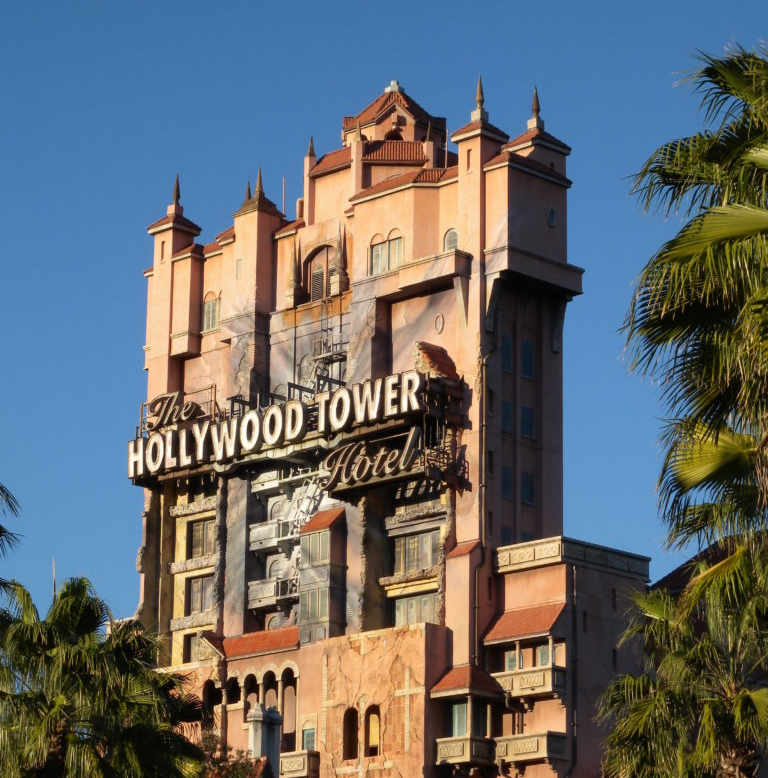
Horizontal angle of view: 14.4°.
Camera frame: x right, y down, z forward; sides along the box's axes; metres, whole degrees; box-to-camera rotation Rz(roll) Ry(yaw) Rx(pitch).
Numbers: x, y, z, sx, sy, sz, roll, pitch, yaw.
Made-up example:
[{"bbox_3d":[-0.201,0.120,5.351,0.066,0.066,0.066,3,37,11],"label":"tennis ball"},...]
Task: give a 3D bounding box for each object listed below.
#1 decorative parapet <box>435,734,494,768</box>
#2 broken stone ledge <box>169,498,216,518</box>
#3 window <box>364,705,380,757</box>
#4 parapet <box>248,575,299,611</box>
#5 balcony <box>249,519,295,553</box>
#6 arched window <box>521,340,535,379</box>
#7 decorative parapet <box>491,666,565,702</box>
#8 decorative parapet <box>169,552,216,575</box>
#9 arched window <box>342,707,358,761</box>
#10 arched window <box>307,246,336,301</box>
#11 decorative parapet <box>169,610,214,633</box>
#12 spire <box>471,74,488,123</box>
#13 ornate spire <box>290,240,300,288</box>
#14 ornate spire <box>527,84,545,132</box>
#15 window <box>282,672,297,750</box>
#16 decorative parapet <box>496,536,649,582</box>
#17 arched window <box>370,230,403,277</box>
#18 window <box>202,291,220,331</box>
[{"bbox_3d":[3.749,17.069,141.990,2.149,1.323,1.522,-14,-21,43],"label":"decorative parapet"},{"bbox_3d":[-10.110,6.519,167.219,0.848,0.656,3.915,15,-21,-43],"label":"broken stone ledge"},{"bbox_3d":[-0.420,16.270,144.451,1.115,2.543,0.364,-14,-21,43],"label":"window"},{"bbox_3d":[-5.359,10.775,160.726,1.272,1.452,3.913,15,-21,-43],"label":"parapet"},{"bbox_3d":[-5.254,7.572,156.356,3.457,1.237,1.144,-14,-21,43],"label":"balcony"},{"bbox_3d":[7.012,-1.427,149.984,0.260,2.045,1.031,-14,-21,43],"label":"arched window"},{"bbox_3d":[6.977,14.257,147.010,1.000,1.218,4.007,15,-21,-43],"label":"decorative parapet"},{"bbox_3d":[-10.081,9.596,166.313,0.848,0.626,3.974,15,-21,-43],"label":"decorative parapet"},{"bbox_3d":[-1.505,17.069,150.554,0.400,2.636,1.078,15,-21,-43],"label":"arched window"},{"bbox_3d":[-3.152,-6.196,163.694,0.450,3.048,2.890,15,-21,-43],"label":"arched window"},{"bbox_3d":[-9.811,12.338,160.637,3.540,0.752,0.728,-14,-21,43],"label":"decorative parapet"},{"bbox_3d":[4.958,-15.019,156.553,0.700,2.546,0.700,15,-21,-43],"label":"spire"},{"bbox_3d":[-4.790,-6.821,164.545,0.530,2.705,0.530,1,-15,0],"label":"ornate spire"},{"bbox_3d":[7.874,-14.614,157.315,0.700,2.469,0.700,15,-21,-43],"label":"ornate spire"},{"bbox_3d":[-4.491,15.783,149.440,1.015,4.203,0.416,-14,-21,43],"label":"window"},{"bbox_3d":[9.439,8.738,151.044,6.570,1.200,4.294,15,-21,-43],"label":"decorative parapet"},{"bbox_3d":[0.212,-7.037,157.622,0.300,2.341,2.391,15,-21,-43],"label":"arched window"},{"bbox_3d":[-9.186,-4.123,163.753,1.284,2.289,0.260,-14,-21,43],"label":"window"}]

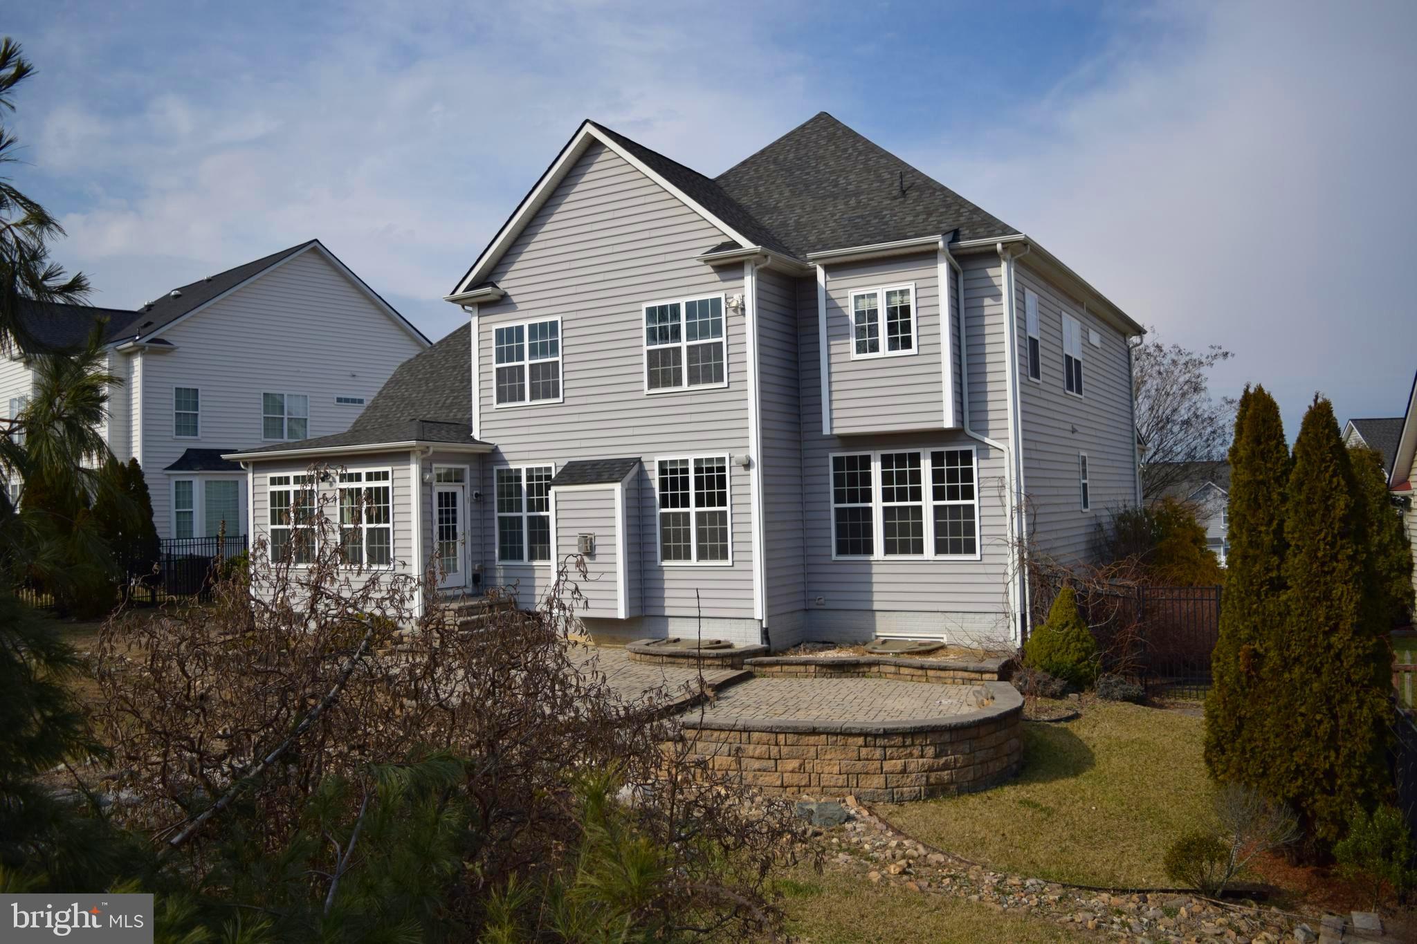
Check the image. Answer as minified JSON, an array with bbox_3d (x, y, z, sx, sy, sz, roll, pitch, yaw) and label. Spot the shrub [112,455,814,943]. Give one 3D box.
[{"bbox_3d":[-1.195,1.092,5.000,3.300,2.194,2.900,-1,-2,-14],"label":"shrub"}]

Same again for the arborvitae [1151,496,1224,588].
[{"bbox_3d":[9.890,1.674,22.000,1.700,2.339,1.700,-2,-2,24],"label":"arborvitae"}]

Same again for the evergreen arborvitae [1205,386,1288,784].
[{"bbox_3d":[5.966,1.329,11.700,1.030,4.561,1.030,-3,-2,27],"label":"evergreen arborvitae"}]

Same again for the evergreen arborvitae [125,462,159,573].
[{"bbox_3d":[-13.668,1.355,25.500,1.150,3.349,1.150,-1,-2,-28],"label":"evergreen arborvitae"}]

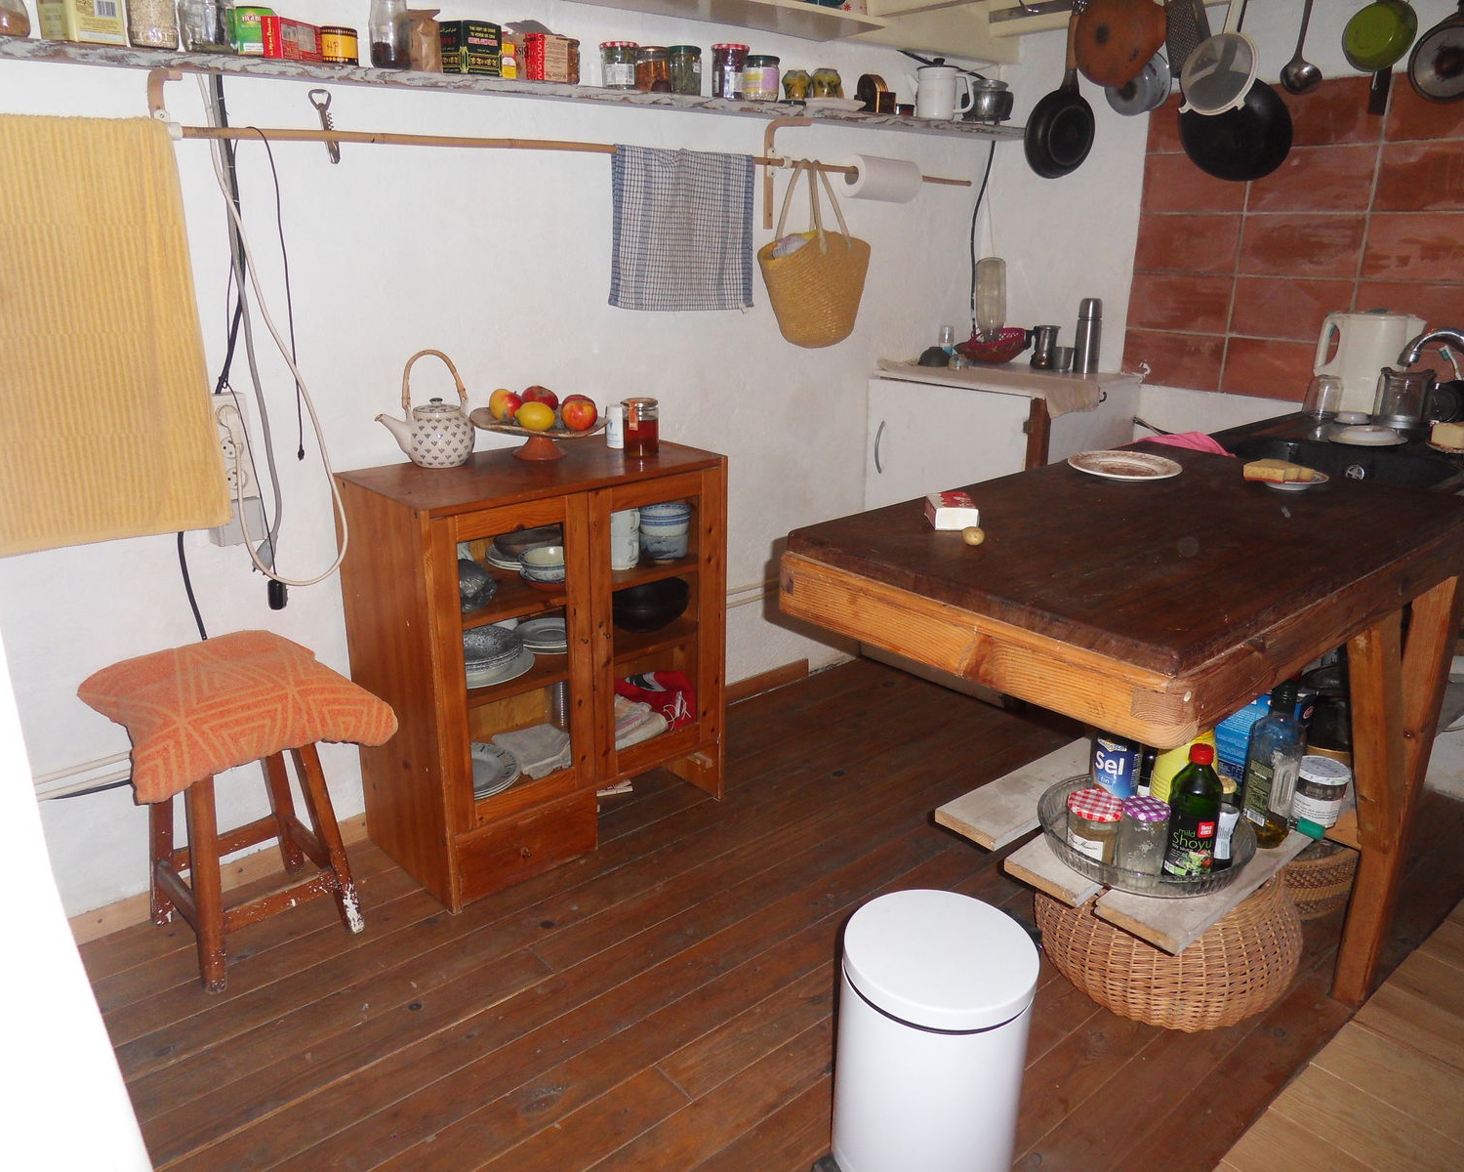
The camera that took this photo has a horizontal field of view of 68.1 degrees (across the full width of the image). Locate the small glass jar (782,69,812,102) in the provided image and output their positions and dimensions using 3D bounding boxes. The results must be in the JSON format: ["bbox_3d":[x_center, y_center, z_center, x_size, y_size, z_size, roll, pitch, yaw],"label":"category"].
[{"bbox_3d":[0.157,-1.213,2.629,0.072,0.070,0.072,2,18,3],"label":"small glass jar"}]

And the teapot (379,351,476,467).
[{"bbox_3d":[-0.623,-0.351,2.173,0.132,0.233,0.208,17,25,40],"label":"teapot"}]

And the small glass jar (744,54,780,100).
[{"bbox_3d":[0.067,-1.139,2.437,0.076,0.092,0.076,1,19,0],"label":"small glass jar"}]

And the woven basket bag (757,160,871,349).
[{"bbox_3d":[0.218,-0.858,2.823,0.400,0.469,0.190,-15,24,-40],"label":"woven basket bag"}]

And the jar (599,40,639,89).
[{"bbox_3d":[-0.237,-1.101,2.291,0.083,0.095,0.083,-1,18,-6],"label":"jar"}]

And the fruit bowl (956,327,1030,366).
[{"bbox_3d":[0.814,-0.745,3.384,0.225,0.095,0.225,5,19,12],"label":"fruit bowl"}]

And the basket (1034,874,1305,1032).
[{"bbox_3d":[0.763,0.581,1.916,0.441,0.277,0.441,-16,24,-39],"label":"basket"}]

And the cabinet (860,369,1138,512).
[{"bbox_3d":[0.770,-0.173,3.198,0.481,0.874,0.592,-16,24,-39],"label":"cabinet"}]

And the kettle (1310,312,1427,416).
[{"bbox_3d":[1.496,-0.529,2.559,0.215,0.235,0.140,17,24,39],"label":"kettle"}]

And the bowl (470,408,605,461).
[{"bbox_3d":[-0.400,-0.310,2.247,0.280,0.086,0.280,1,19,0],"label":"bowl"}]

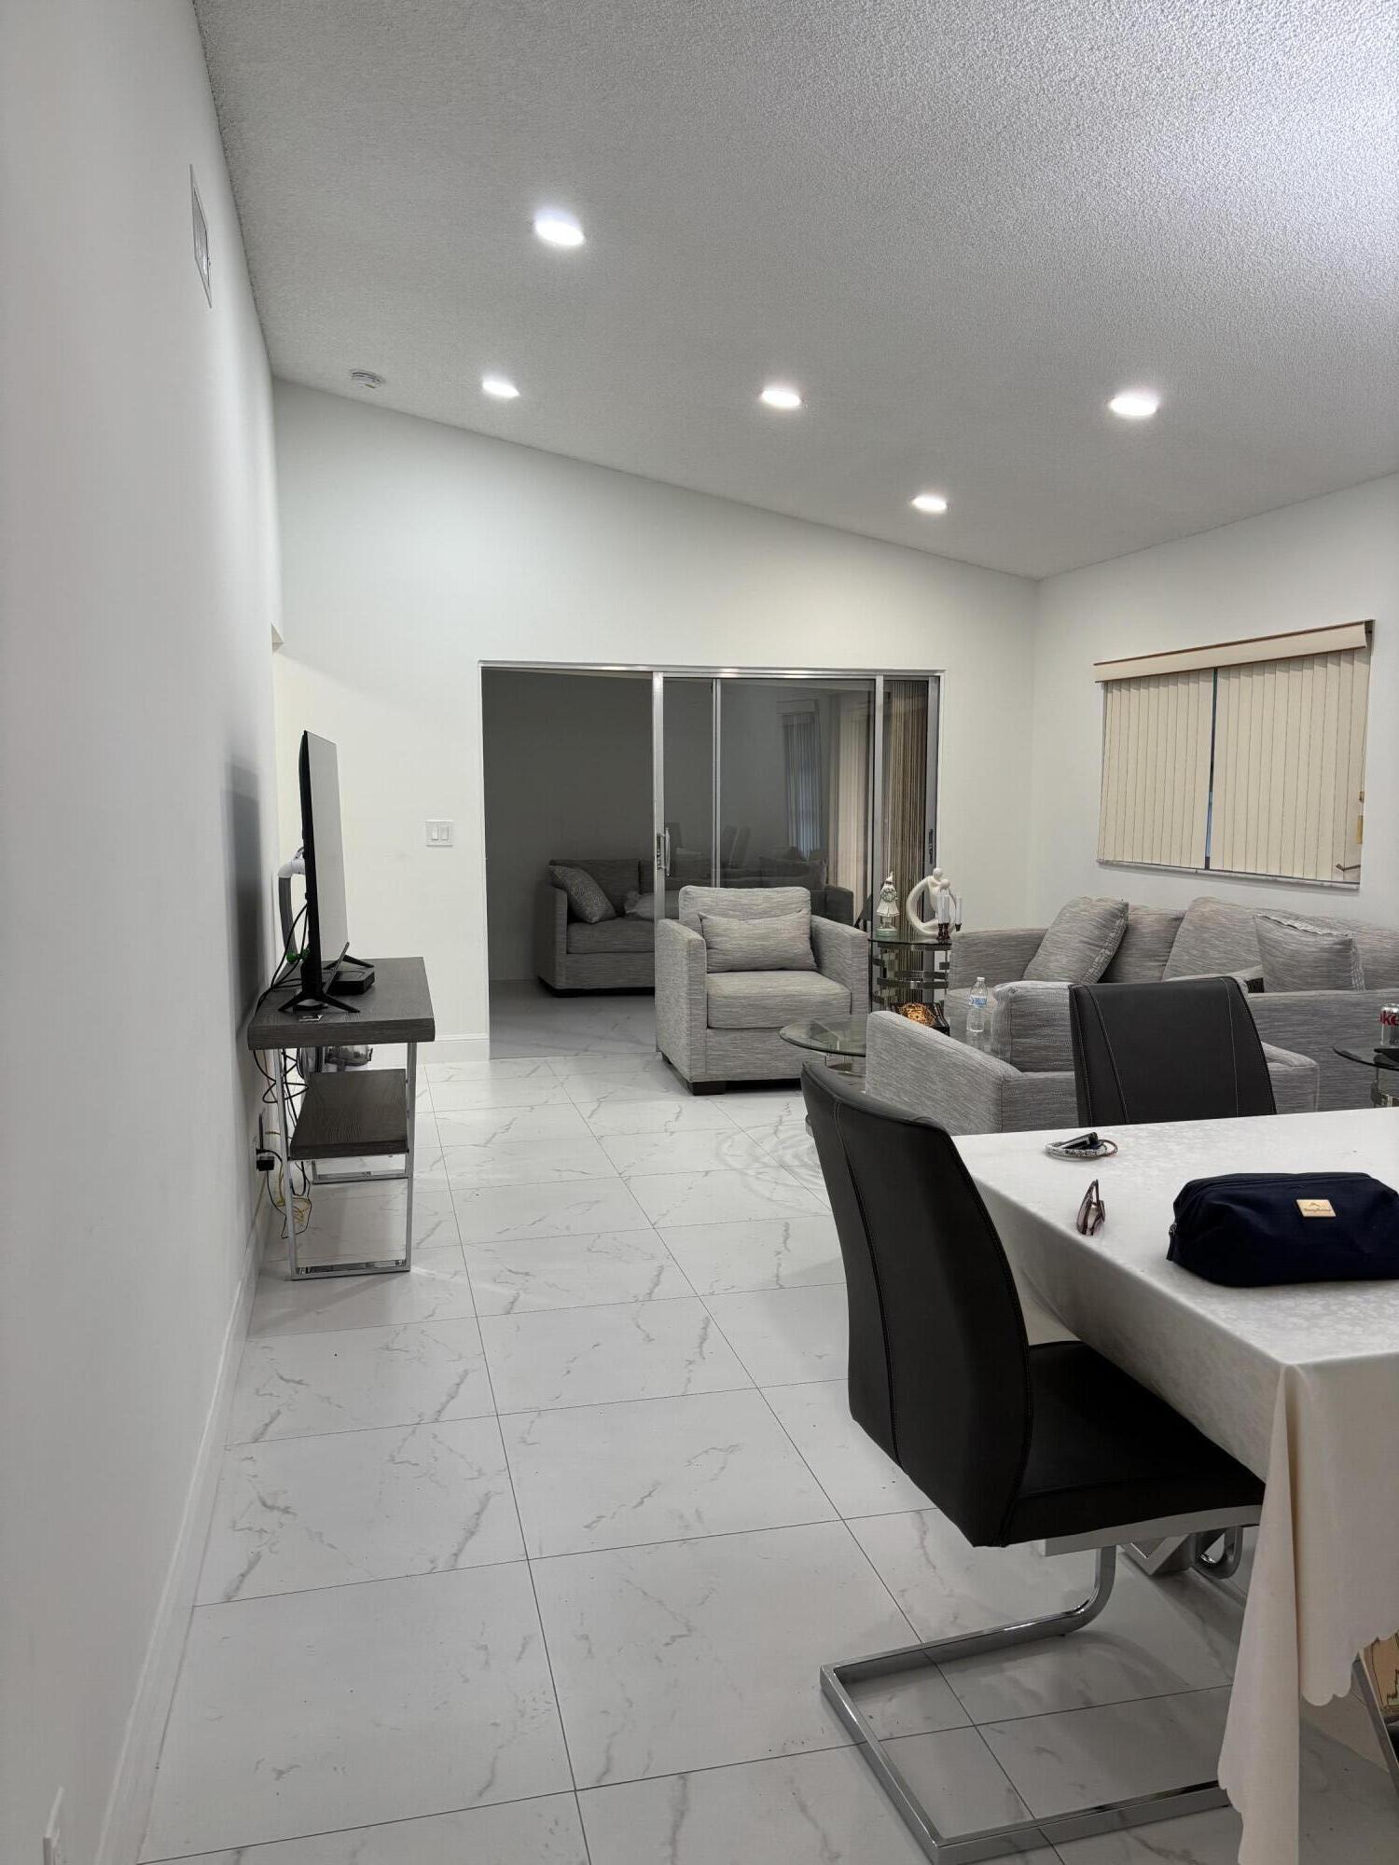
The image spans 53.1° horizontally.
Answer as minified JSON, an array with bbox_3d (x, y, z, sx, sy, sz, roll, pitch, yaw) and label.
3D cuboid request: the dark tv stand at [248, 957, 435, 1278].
[{"bbox_3d":[-1.116,0.554,4.498,0.490,0.765,1.410,-2,6,-13],"label":"dark tv stand"}]

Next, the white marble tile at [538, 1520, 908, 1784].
[{"bbox_3d":[0.050,1.180,2.344,0.606,0.010,0.604,-2,6,-13],"label":"white marble tile"}]

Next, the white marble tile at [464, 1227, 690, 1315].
[{"bbox_3d":[-0.362,0.987,4.079,0.605,0.012,0.605,-2,6,-13],"label":"white marble tile"}]

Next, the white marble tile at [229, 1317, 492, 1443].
[{"bbox_3d":[-0.804,1.071,3.378,0.581,0.010,0.604,-2,6,-13],"label":"white marble tile"}]

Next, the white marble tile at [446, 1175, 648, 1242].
[{"bbox_3d":[-0.502,0.928,4.682,0.606,0.010,0.604,-2,6,-13],"label":"white marble tile"}]

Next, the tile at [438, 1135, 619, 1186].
[{"bbox_3d":[-0.640,0.865,5.266,0.606,0.010,0.604,-2,6,-13],"label":"tile"}]

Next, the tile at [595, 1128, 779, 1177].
[{"bbox_3d":[-0.049,0.849,5.388,0.605,0.012,0.605,-2,6,-13],"label":"tile"}]

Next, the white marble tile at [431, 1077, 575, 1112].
[{"bbox_3d":[-0.917,0.739,6.435,0.606,0.010,0.604,-2,6,-13],"label":"white marble tile"}]

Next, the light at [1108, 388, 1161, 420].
[{"bbox_3d":[1.490,-1.804,4.804,0.172,0.020,0.172,10,4,-14],"label":"light"}]

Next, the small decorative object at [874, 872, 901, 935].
[{"bbox_3d":[0.949,-0.143,7.033,0.118,0.318,0.105,0,6,-2],"label":"small decorative object"}]

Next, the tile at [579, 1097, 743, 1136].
[{"bbox_3d":[-0.186,0.788,5.974,0.605,0.012,0.605,-2,6,-13],"label":"tile"}]

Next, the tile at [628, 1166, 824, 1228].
[{"bbox_3d":[0.088,0.911,4.819,0.606,0.010,0.604,-2,6,-13],"label":"tile"}]

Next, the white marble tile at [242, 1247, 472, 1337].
[{"bbox_3d":[-0.942,1.008,3.962,0.581,0.010,0.604,-2,6,-13],"label":"white marble tile"}]

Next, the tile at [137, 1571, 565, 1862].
[{"bbox_3d":[-0.528,1.197,2.209,0.581,0.010,0.604,-2,6,-13],"label":"tile"}]

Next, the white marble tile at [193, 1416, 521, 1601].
[{"bbox_3d":[-0.664,1.124,2.773,0.580,0.012,0.605,-2,6,-13],"label":"white marble tile"}]

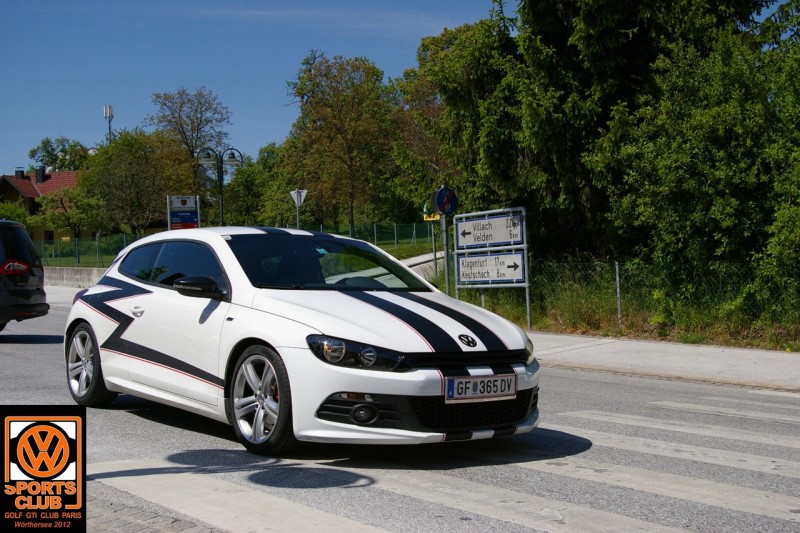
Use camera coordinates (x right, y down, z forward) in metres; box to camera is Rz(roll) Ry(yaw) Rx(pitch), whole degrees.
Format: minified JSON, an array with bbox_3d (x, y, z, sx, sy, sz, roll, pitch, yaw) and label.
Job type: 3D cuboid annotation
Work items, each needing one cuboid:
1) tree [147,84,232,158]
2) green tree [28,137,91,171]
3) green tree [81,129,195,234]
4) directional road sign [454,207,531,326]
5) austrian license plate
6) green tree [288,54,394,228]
[{"bbox_3d":[-16.067,-8.472,78.000,6.600,10.500,6.400,-1,-1,0],"label":"tree"},{"bbox_3d":[-30.655,-7.562,92.000,6.200,8.200,6.000,-1,-1,0],"label":"green tree"},{"bbox_3d":[-14.642,-4.630,57.000,6.300,6.200,6.200,-1,-1,0],"label":"green tree"},{"bbox_3d":[1.737,0.070,19.694,0.100,2.247,2.053,-1,-2,-37],"label":"directional road sign"},{"bbox_3d":[0.450,0.669,5.640,0.520,0.123,0.020,2,-2,-38],"label":"austrian license plate"},{"bbox_3d":[-3.778,-7.815,66.000,7.100,12.000,6.900,-1,-1,0],"label":"green tree"}]

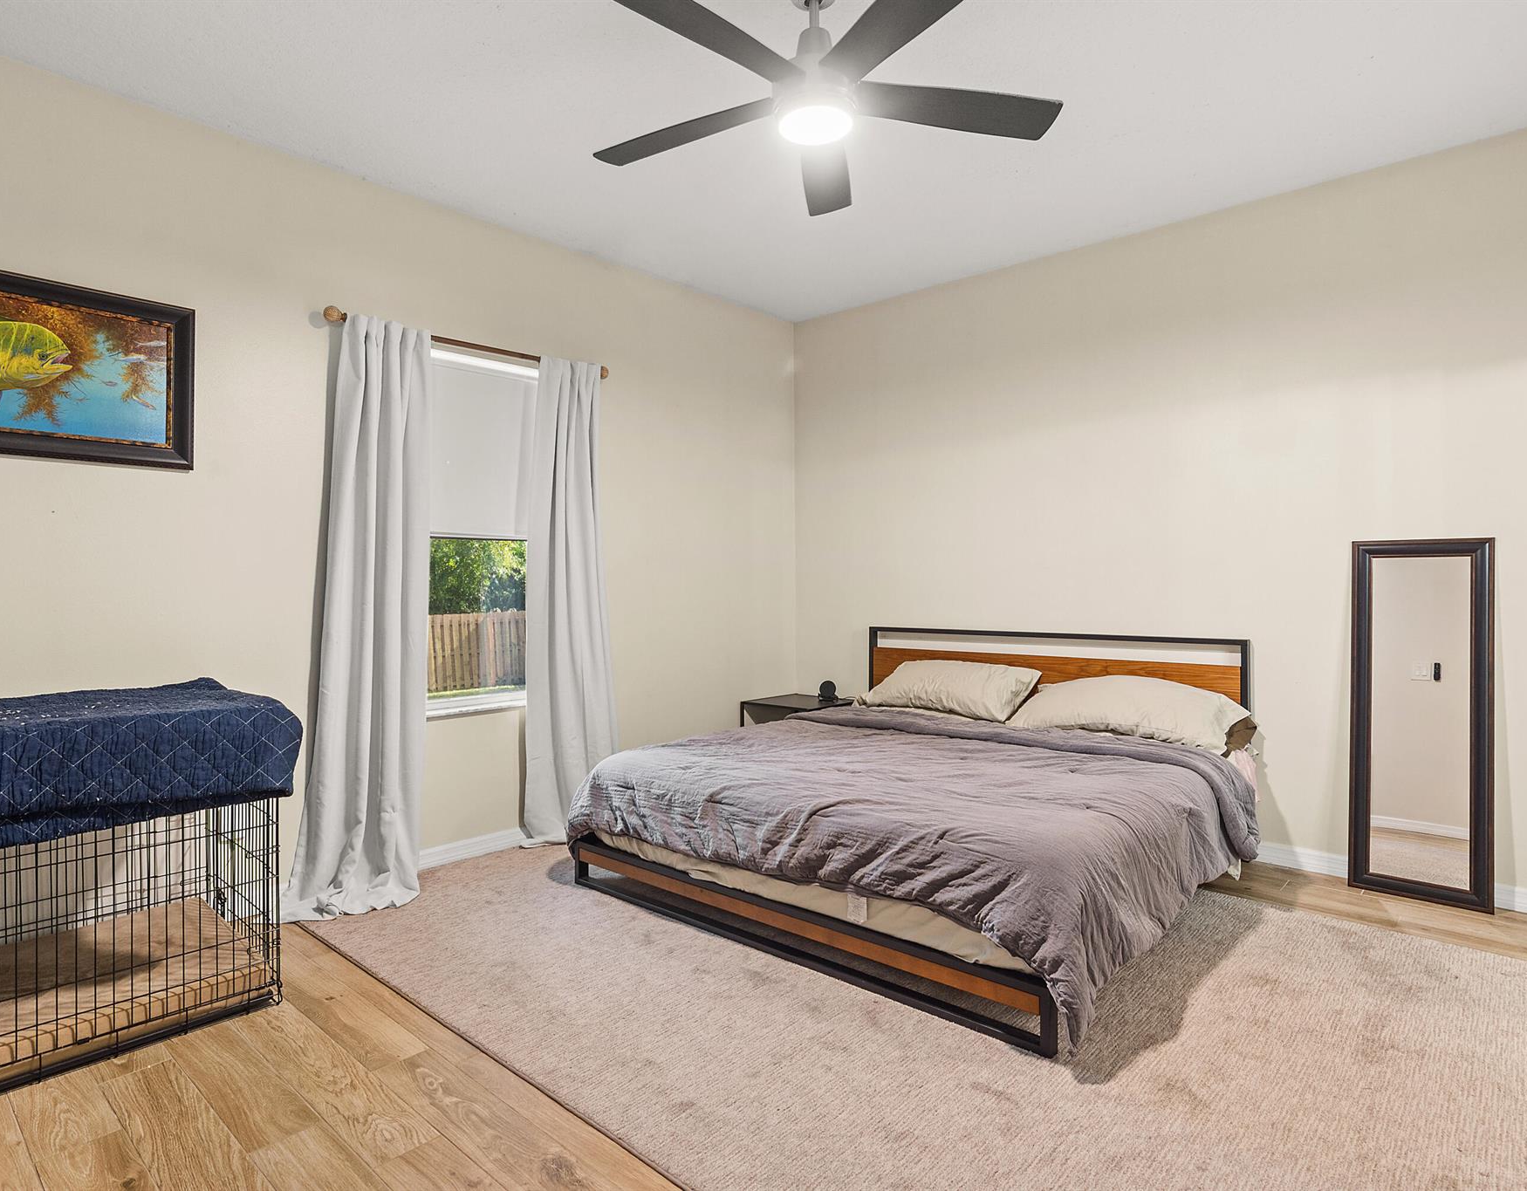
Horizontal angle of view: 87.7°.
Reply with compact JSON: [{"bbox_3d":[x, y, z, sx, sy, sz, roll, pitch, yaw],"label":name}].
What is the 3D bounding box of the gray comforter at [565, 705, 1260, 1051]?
[{"bbox_3d":[0.572,0.878,3.290,2.120,0.500,1.800,1,1,40],"label":"gray comforter"}]

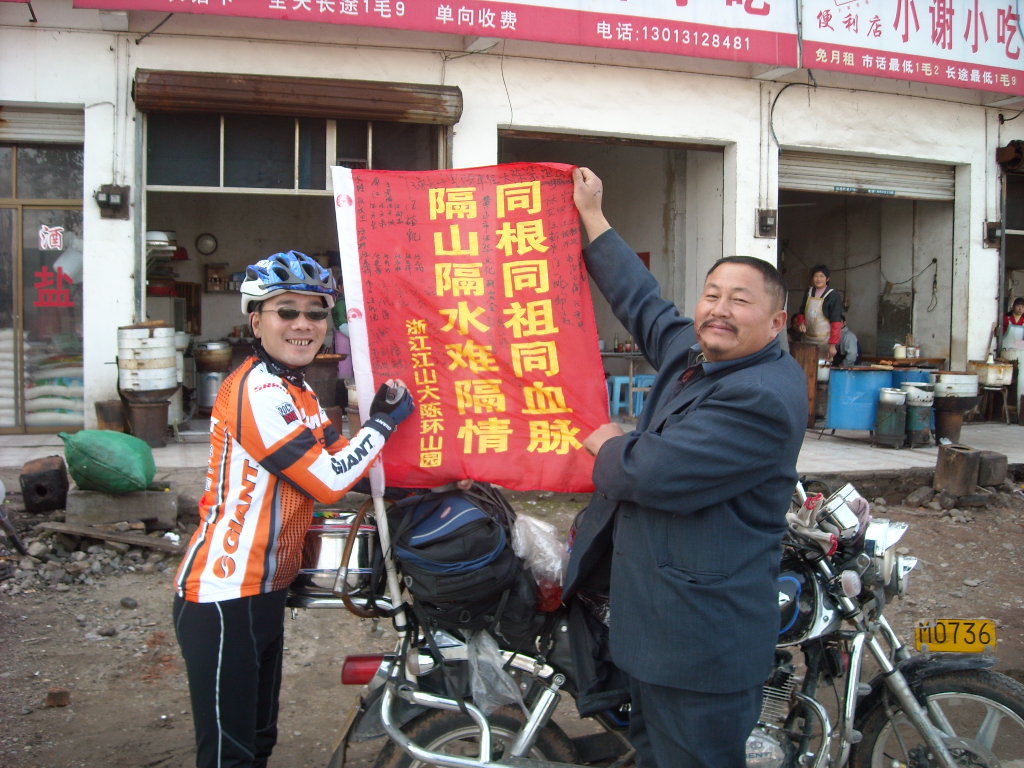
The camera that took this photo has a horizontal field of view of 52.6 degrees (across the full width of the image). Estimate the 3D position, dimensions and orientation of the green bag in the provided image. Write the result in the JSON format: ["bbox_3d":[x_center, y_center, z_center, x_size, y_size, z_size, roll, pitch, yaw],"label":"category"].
[{"bbox_3d":[-2.715,0.527,6.950,0.640,0.430,0.460,0,3,-15],"label":"green bag"}]

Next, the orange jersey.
[{"bbox_3d":[-0.584,0.240,2.600,0.470,0.600,0.440,3,4,32],"label":"orange jersey"}]

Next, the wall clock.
[{"bbox_3d":[-3.511,-1.603,11.900,0.280,0.280,0.050,0,3,-16],"label":"wall clock"}]

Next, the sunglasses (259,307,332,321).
[{"bbox_3d":[-0.533,-0.169,2.549,0.138,0.042,0.135,-1,4,-33],"label":"sunglasses"}]

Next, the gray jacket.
[{"bbox_3d":[0.409,0.170,2.400,0.500,1.030,0.480,-1,4,-33],"label":"gray jacket"}]

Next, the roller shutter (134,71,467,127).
[{"bbox_3d":[-1.858,-2.558,9.285,2.900,0.360,0.360,0,3,-16],"label":"roller shutter"}]

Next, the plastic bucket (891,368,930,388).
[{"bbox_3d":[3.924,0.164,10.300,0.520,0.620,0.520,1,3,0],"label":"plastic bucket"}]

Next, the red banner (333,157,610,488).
[{"bbox_3d":[-0.107,-0.139,2.600,0.610,0.840,0.100,-5,2,-2],"label":"red banner"}]

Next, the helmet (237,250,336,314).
[{"bbox_3d":[-0.559,-0.257,2.600,0.215,0.170,0.285,-2,4,-38],"label":"helmet"}]

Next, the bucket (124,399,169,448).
[{"bbox_3d":[-3.168,0.363,9.050,0.380,0.410,0.380,0,3,-16],"label":"bucket"}]

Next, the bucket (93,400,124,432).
[{"bbox_3d":[-3.520,0.347,9.100,0.320,0.380,0.320,0,3,-16],"label":"bucket"}]

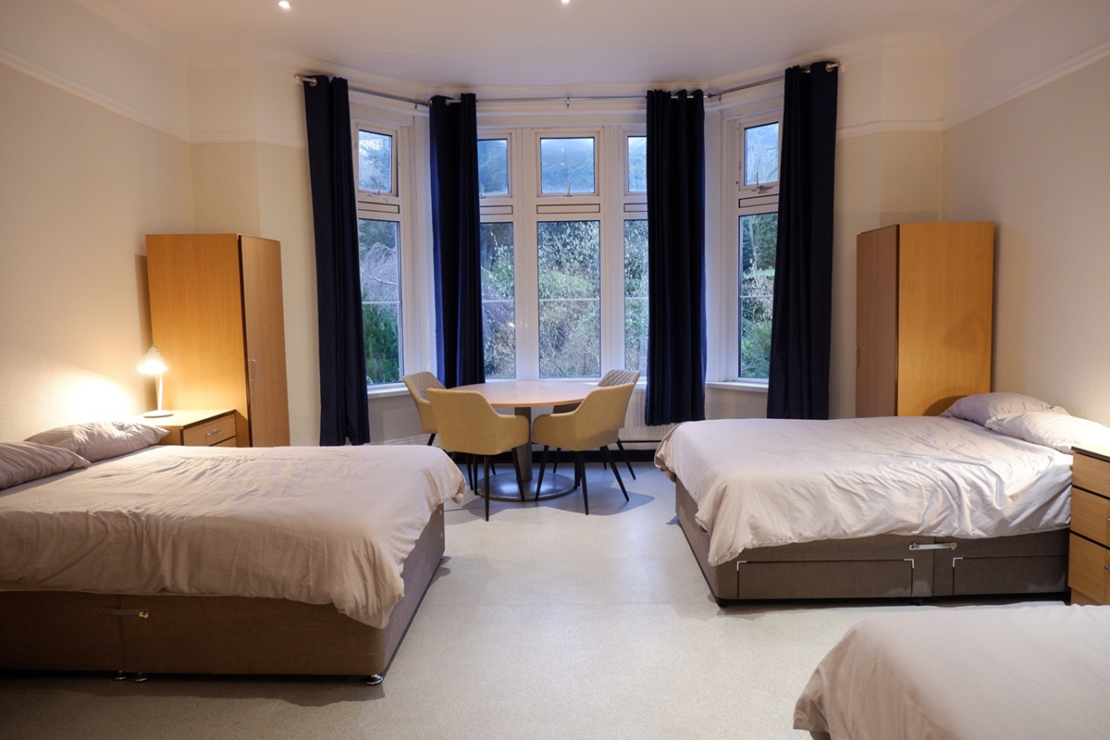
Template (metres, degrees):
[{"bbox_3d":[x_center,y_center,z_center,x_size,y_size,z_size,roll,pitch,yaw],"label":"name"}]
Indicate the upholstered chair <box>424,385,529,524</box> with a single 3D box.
[{"bbox_3d":[-0.526,0.528,4.821,0.560,0.830,0.580,2,6,27],"label":"upholstered chair"}]

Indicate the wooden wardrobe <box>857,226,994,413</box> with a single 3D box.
[{"bbox_3d":[2.546,-0.057,4.983,0.600,1.840,0.676,-1,5,2],"label":"wooden wardrobe"}]

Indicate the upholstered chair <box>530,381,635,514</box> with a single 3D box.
[{"bbox_3d":[0.202,0.504,4.918,0.580,0.830,0.560,4,8,44],"label":"upholstered chair"}]

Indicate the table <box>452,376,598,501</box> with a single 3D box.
[{"bbox_3d":[-0.244,0.521,5.374,1.270,0.726,1.270,-1,5,2],"label":"table"}]

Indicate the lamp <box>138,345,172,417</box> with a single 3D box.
[{"bbox_3d":[-2.550,0.067,4.524,0.190,0.440,0.210,2,6,32],"label":"lamp"}]

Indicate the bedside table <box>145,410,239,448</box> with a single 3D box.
[{"bbox_3d":[-2.368,0.658,4.420,0.510,0.720,0.600,-1,5,2],"label":"bedside table"}]

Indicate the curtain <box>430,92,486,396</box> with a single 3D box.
[{"bbox_3d":[-0.795,-0.852,5.801,0.390,2.680,0.150,-1,5,2],"label":"curtain"}]

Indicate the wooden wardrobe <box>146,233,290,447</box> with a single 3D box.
[{"bbox_3d":[-2.331,0.022,5.027,0.605,1.870,0.662,-1,5,2],"label":"wooden wardrobe"}]

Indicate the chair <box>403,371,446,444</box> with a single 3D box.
[{"bbox_3d":[-0.823,0.460,5.593,0.580,0.830,0.560,1,6,18],"label":"chair"}]

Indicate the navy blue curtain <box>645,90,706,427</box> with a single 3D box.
[{"bbox_3d":[0.979,-0.882,5.746,0.500,2.680,0.150,-1,5,2],"label":"navy blue curtain"}]

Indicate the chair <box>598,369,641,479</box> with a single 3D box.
[{"bbox_3d":[0.324,0.435,5.614,0.580,0.830,0.560,-4,6,-27],"label":"chair"}]

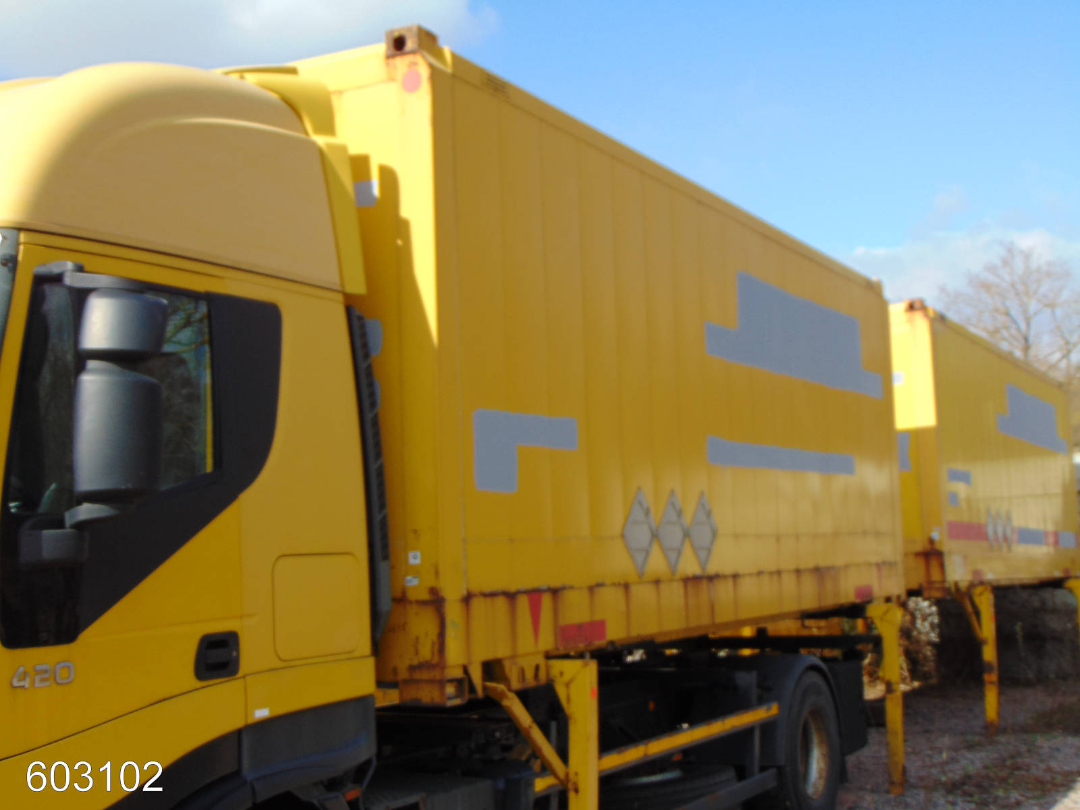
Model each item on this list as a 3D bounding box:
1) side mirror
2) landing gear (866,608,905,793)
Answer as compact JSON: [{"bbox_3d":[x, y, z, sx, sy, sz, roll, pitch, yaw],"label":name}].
[{"bbox_3d":[-1.149,0.012,4.273,0.235,0.625,0.155,-4,-6,18],"label":"side mirror"},{"bbox_3d":[2.587,2.190,11.733,0.250,1.400,0.120,-3,-5,27],"label":"landing gear"}]

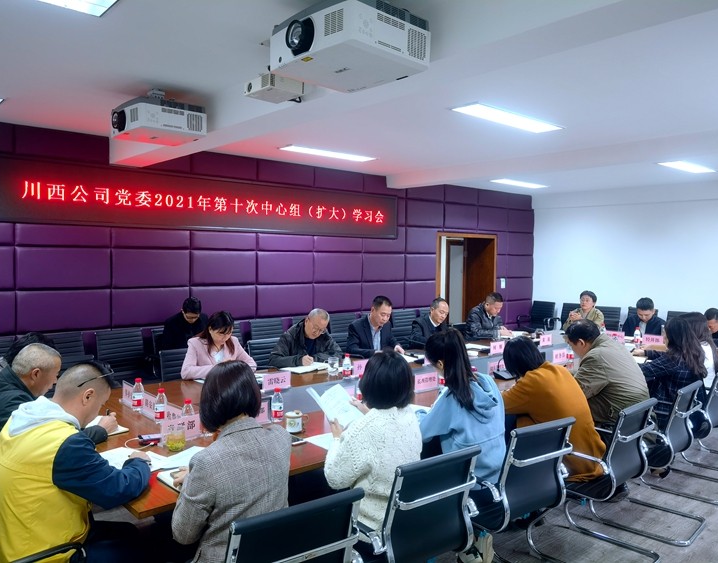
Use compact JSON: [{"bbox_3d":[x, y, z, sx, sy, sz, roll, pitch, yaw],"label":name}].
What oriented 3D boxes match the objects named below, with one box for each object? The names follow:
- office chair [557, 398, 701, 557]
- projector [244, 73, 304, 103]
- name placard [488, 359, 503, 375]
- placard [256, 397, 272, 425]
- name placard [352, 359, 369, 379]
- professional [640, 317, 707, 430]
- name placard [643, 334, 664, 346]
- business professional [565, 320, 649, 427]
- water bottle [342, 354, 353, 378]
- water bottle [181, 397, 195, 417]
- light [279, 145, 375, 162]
[{"bbox_3d":[1.305,1.075,3.296,0.530,0.890,0.600,-1,3,-41],"label":"office chair"},{"bbox_3d":[-0.465,-1.061,3.207,0.217,0.086,0.261,-1,3,-41],"label":"projector"},{"bbox_3d":[1.117,0.702,4.744,0.210,0.115,0.060,-1,3,-40],"label":"name placard"},{"bbox_3d":[-0.554,0.690,3.054,0.215,0.128,0.050,-1,3,-41],"label":"placard"},{"bbox_3d":[0.054,0.651,4.391,0.220,0.110,0.060,-1,3,-41],"label":"name placard"},{"bbox_3d":[2.224,0.867,4.427,0.500,1.230,0.800,-1,3,-41],"label":"professional"},{"bbox_3d":[3.051,0.623,6.038,0.060,0.110,0.220,-1,3,-41],"label":"name placard"},{"bbox_3d":[1.694,0.888,4.012,0.560,1.230,0.850,-1,3,-41],"label":"business professional"},{"bbox_3d":[-0.086,0.654,4.539,0.060,0.190,0.060,-1,3,-40],"label":"water bottle"},{"bbox_3d":[-0.885,0.706,3.038,0.060,0.190,0.060,-1,3,-40],"label":"water bottle"},{"bbox_3d":[-0.319,-1.450,6.580,1.200,0.060,0.300,-1,3,-40],"label":"light"}]

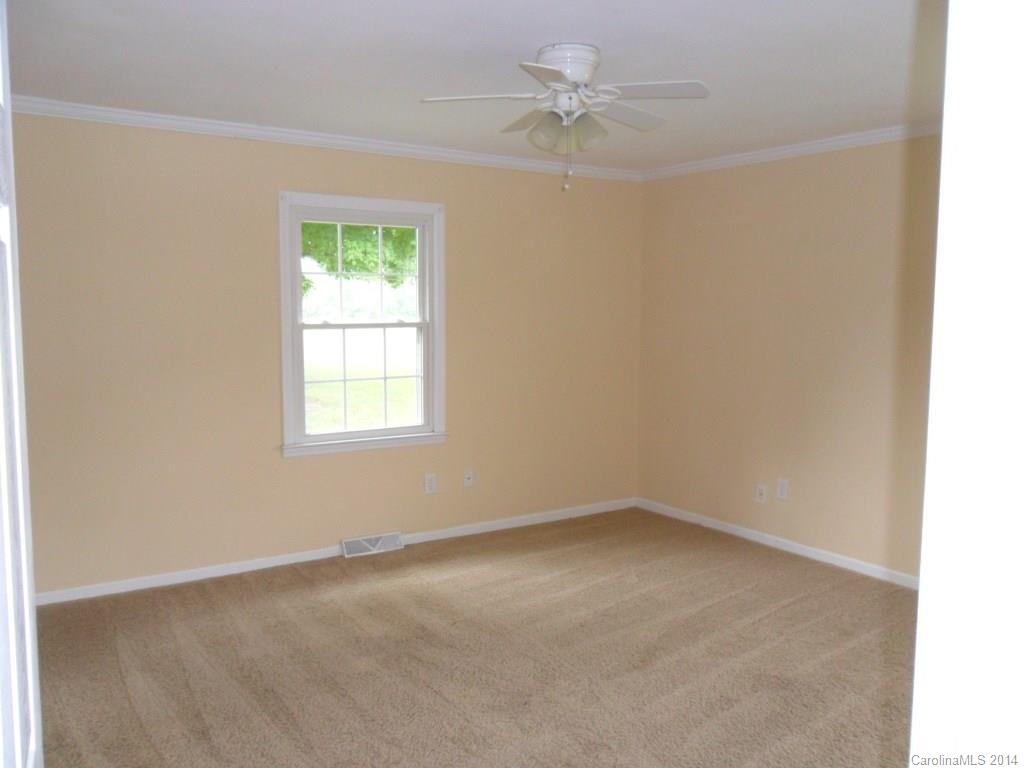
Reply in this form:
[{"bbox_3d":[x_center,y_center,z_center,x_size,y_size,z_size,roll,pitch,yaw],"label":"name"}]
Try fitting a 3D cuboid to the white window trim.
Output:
[{"bbox_3d":[-0.857,-0.345,4.745,1.035,1.480,0.100,-3,6,-32],"label":"white window trim"}]

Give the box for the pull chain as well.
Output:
[{"bbox_3d":[0.207,-0.858,2.980,0.032,0.280,0.030,0,5,0],"label":"pull chain"}]

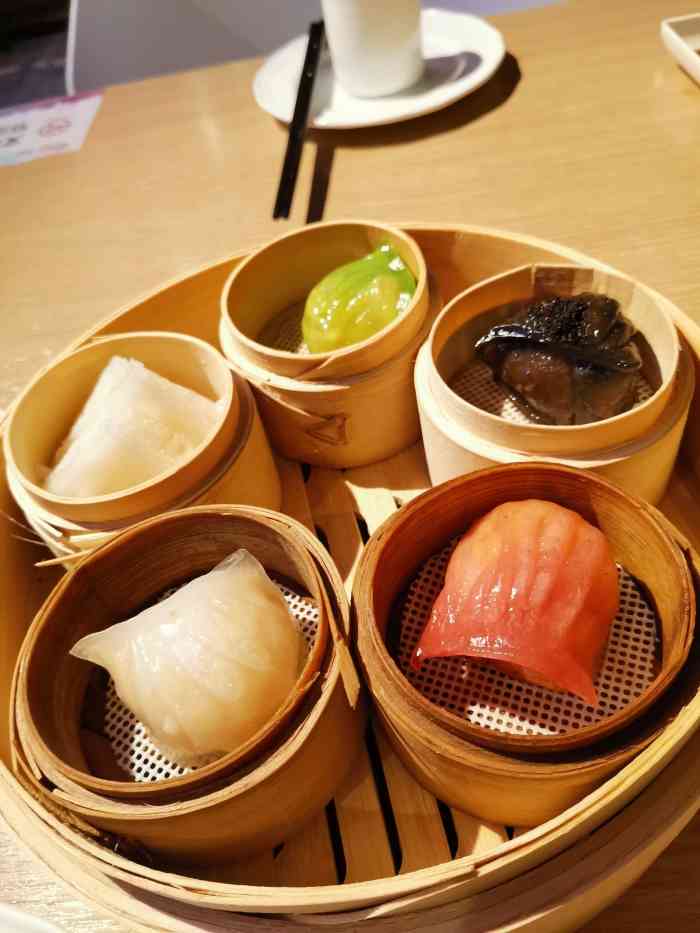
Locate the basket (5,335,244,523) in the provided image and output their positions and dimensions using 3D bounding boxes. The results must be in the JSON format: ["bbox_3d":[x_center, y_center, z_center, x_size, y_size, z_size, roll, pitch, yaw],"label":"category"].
[{"bbox_3d":[-0.073,-0.004,0.250,0.082,0.050,0.082,-13,50,0],"label":"basket"}]

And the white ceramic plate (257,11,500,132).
[{"bbox_3d":[0.019,-0.280,0.505,0.184,0.021,0.184,-5,51,7],"label":"white ceramic plate"}]

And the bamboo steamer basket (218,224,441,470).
[{"bbox_3d":[-0.005,-0.049,0.279,0.086,0.058,0.086,-13,50,0],"label":"bamboo steamer basket"}]

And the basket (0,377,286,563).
[{"bbox_3d":[-0.072,0.001,0.256,0.086,0.050,0.086,-13,50,0],"label":"basket"}]

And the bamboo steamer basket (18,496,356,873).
[{"bbox_3d":[-0.041,0.059,0.198,0.086,0.058,0.086,-5,51,7],"label":"bamboo steamer basket"}]

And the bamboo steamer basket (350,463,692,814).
[{"bbox_3d":[0.047,0.046,0.194,0.086,0.058,0.086,-5,51,7],"label":"bamboo steamer basket"}]

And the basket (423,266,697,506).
[{"bbox_3d":[0.068,-0.023,0.246,0.086,0.058,0.086,-13,50,0],"label":"basket"}]

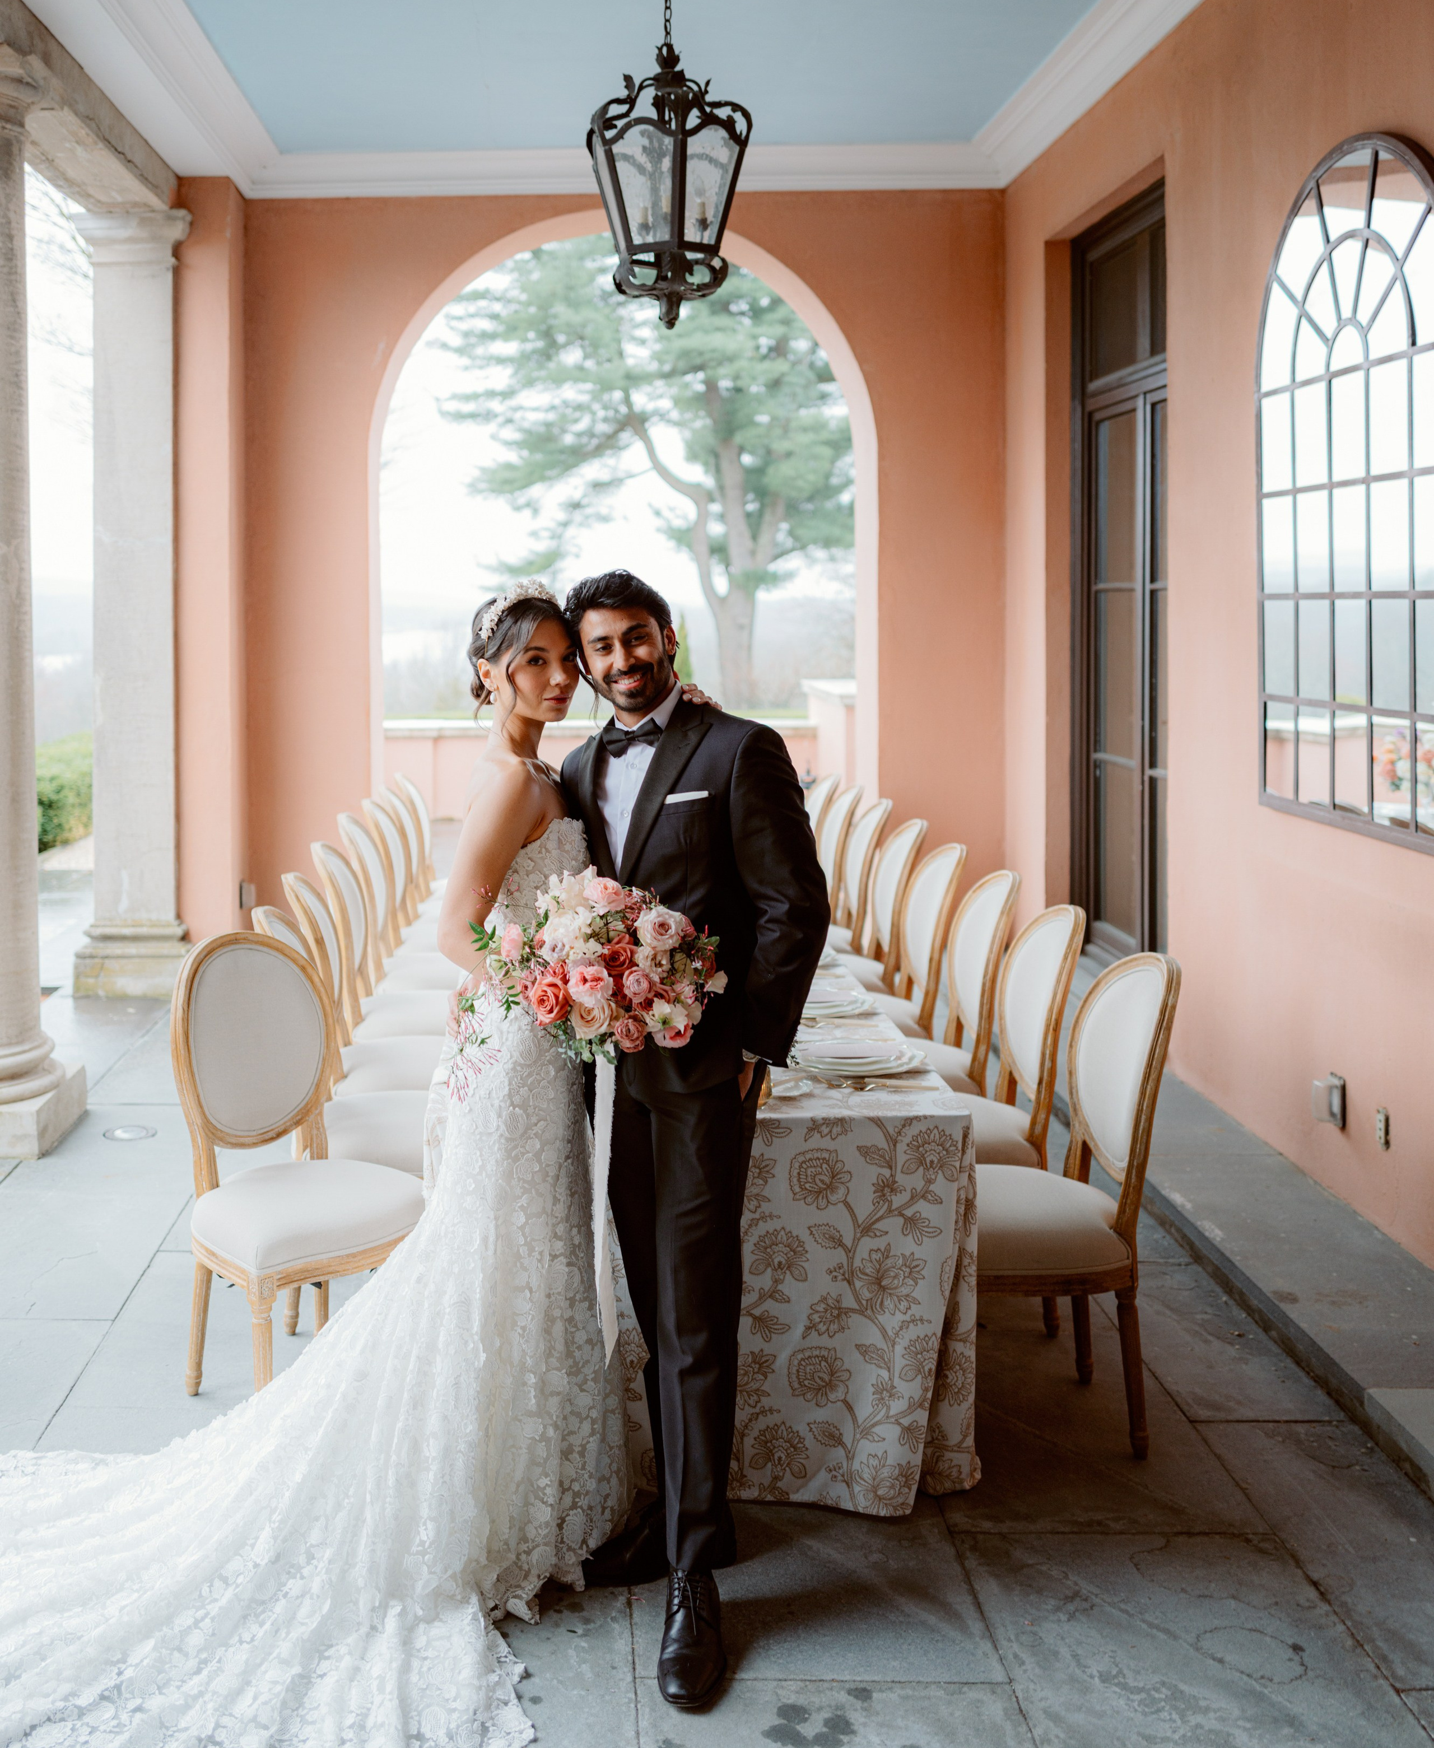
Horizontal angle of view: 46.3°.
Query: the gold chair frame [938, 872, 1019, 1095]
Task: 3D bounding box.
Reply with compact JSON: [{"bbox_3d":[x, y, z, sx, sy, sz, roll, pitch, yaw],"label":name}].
[{"bbox_3d":[0.545,0.478,4.792,0.570,0.970,0.500,-1,7,-6],"label":"gold chair frame"}]

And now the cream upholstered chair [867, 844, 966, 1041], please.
[{"bbox_3d":[0.477,0.392,5.346,0.570,0.970,0.500,-1,7,-6],"label":"cream upholstered chair"}]

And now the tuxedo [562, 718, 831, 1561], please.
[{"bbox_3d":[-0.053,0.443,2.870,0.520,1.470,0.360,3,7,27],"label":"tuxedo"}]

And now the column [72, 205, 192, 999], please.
[{"bbox_3d":[-2.566,-1.193,7.350,0.520,3.400,0.420,-1,7,-2],"label":"column"}]

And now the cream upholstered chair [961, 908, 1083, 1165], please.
[{"bbox_3d":[0.613,0.565,4.249,0.570,0.970,0.500,-1,7,-6],"label":"cream upholstered chair"}]

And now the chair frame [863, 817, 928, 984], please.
[{"bbox_3d":[0.426,0.297,5.897,0.570,0.970,0.500,-1,7,-6],"label":"chair frame"}]

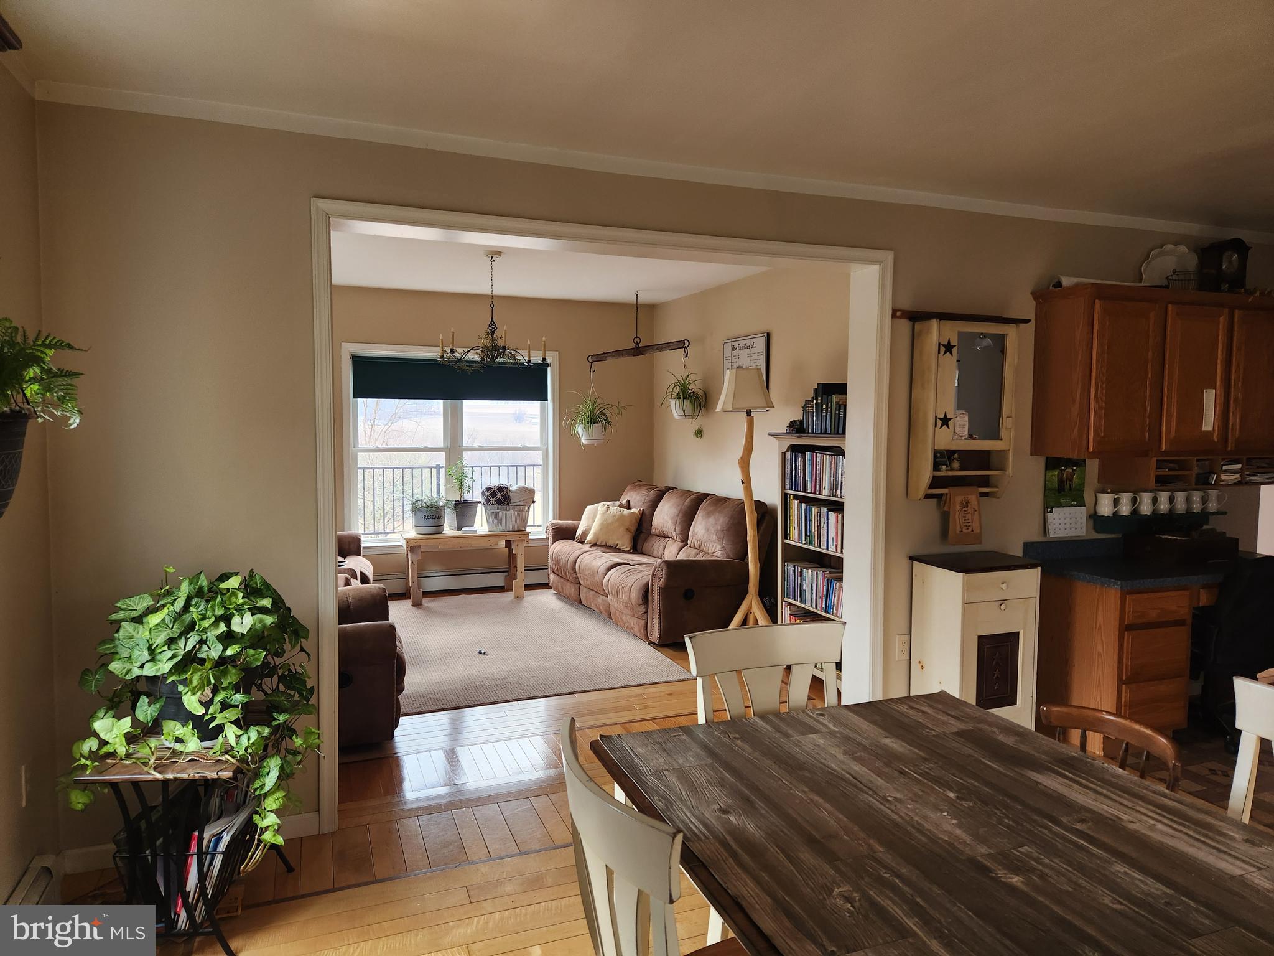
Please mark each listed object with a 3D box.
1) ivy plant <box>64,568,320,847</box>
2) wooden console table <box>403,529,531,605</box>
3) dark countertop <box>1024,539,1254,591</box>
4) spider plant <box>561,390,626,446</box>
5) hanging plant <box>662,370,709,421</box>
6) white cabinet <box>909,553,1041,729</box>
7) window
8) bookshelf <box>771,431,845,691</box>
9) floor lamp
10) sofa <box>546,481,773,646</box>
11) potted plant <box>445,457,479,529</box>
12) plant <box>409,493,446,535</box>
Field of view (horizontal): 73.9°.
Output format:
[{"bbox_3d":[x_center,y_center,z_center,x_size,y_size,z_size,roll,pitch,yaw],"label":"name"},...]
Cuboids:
[{"bbox_3d":[-1.257,0.648,2.423,0.600,0.775,0.530,-1,4,-21],"label":"ivy plant"},{"bbox_3d":[-1.347,0.691,6.683,0.950,0.525,0.370,-1,5,-21],"label":"wooden console table"},{"bbox_3d":[2.519,0.376,3.975,1.330,0.128,0.545,-1,4,-21],"label":"dark countertop"},{"bbox_3d":[-0.321,-0.454,6.391,0.430,0.410,0.400,-1,5,-21],"label":"spider plant"},{"bbox_3d":[0.362,-0.608,6.318,0.330,0.370,0.330,1,4,0],"label":"hanging plant"},{"bbox_3d":[1.472,0.781,3.711,0.447,0.838,0.305,-1,5,-21],"label":"white cabinet"},{"bbox_3d":[-1.469,-0.233,6.881,1.640,1.530,0.120,-1,5,-21],"label":"window"},{"bbox_3d":[1.090,0.447,4.731,0.330,1.378,0.820,-1,4,-21],"label":"bookshelf"},{"bbox_3d":[0.674,0.216,5.192,0.400,1.730,0.400,1,4,0],"label":"floor lamp"},{"bbox_3d":[0.084,0.537,6.333,0.890,0.910,2.030,-1,5,-24],"label":"sofa"},{"bbox_3d":[-1.453,0.135,6.992,0.275,0.597,0.280,-1,4,-21],"label":"potted plant"},{"bbox_3d":[-1.687,0.278,6.827,0.285,0.330,0.280,-1,4,-21],"label":"plant"}]

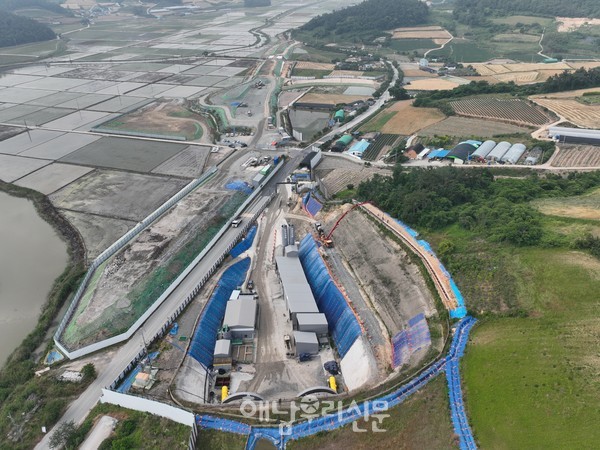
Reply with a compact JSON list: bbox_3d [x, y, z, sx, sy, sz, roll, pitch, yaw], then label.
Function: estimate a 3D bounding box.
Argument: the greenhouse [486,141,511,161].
[{"bbox_3d":[144.820,-53.520,300.520,8.870,3.940,33.000,20,37,30],"label":"greenhouse"}]

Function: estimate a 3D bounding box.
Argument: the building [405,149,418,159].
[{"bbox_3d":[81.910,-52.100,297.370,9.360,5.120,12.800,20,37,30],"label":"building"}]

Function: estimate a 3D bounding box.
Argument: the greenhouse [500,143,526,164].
[{"bbox_3d":[153.010,-51.300,296.780,8.670,3.940,33.490,20,37,30],"label":"greenhouse"}]

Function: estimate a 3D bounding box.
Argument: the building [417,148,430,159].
[{"bbox_3d":[88.090,-50.900,297.240,4.140,3.150,15.760,20,37,30],"label":"building"}]

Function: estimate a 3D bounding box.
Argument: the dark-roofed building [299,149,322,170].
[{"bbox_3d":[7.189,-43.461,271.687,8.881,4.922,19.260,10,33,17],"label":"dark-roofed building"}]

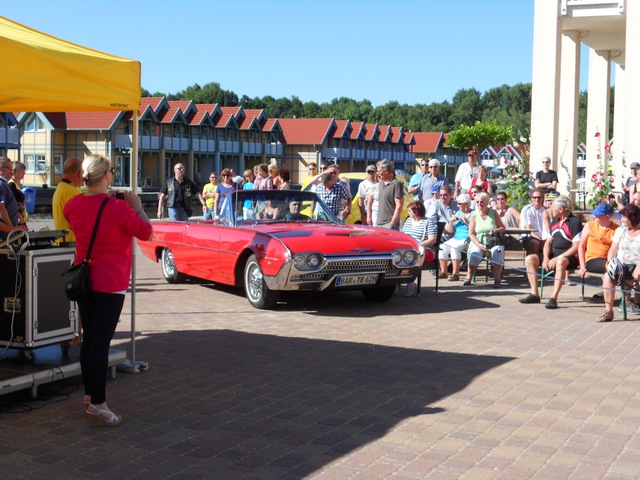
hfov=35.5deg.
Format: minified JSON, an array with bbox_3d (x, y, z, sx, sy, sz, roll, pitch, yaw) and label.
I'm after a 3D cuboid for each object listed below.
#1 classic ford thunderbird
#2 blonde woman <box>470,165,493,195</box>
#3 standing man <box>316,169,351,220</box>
[{"bbox_3d":[-0.775,0.004,13.485,1.930,1.360,5.200,-1,4,-29],"label":"classic ford thunderbird"},{"bbox_3d":[3.109,-0.622,19.356,0.450,1.640,0.300,2,4,9],"label":"blonde woman"},{"bbox_3d":[0.198,-0.193,14.657,0.520,1.680,0.380,3,4,25],"label":"standing man"}]

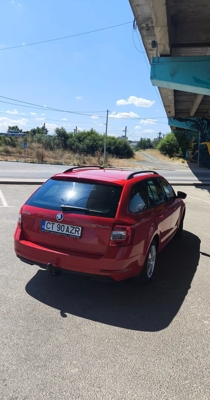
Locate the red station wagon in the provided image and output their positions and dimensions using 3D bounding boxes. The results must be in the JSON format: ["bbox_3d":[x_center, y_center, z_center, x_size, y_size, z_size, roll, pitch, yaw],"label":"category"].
[{"bbox_3d":[0.367,0.147,5.360,1.860,1.465,4.670,7,10,23],"label":"red station wagon"}]

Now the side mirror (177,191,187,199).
[{"bbox_3d":[1.457,-0.100,5.460,0.210,0.150,0.120,7,10,23],"label":"side mirror"}]

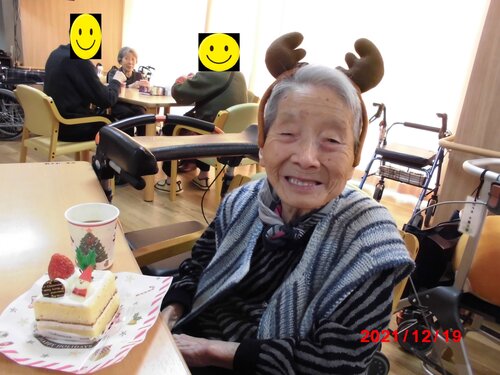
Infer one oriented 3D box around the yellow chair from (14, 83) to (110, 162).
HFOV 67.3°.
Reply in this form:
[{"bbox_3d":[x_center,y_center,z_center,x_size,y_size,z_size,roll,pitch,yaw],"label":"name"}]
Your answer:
[{"bbox_3d":[-1.350,-0.332,2.737,0.540,0.770,0.510,19,21,37],"label":"yellow chair"}]

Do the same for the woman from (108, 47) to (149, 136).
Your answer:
[{"bbox_3d":[-1.181,-0.817,3.764,0.700,1.130,0.460,19,22,38],"label":"woman"}]

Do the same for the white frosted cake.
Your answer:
[{"bbox_3d":[-0.191,0.113,0.420,0.065,0.078,0.068,6,17,1],"label":"white frosted cake"}]

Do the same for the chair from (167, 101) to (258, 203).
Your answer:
[{"bbox_3d":[-0.213,-0.257,2.864,0.510,0.770,0.540,17,20,32],"label":"chair"}]

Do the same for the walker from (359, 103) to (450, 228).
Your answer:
[{"bbox_3d":[1.165,-0.190,2.922,0.590,0.870,0.590,-6,20,-33],"label":"walker"}]

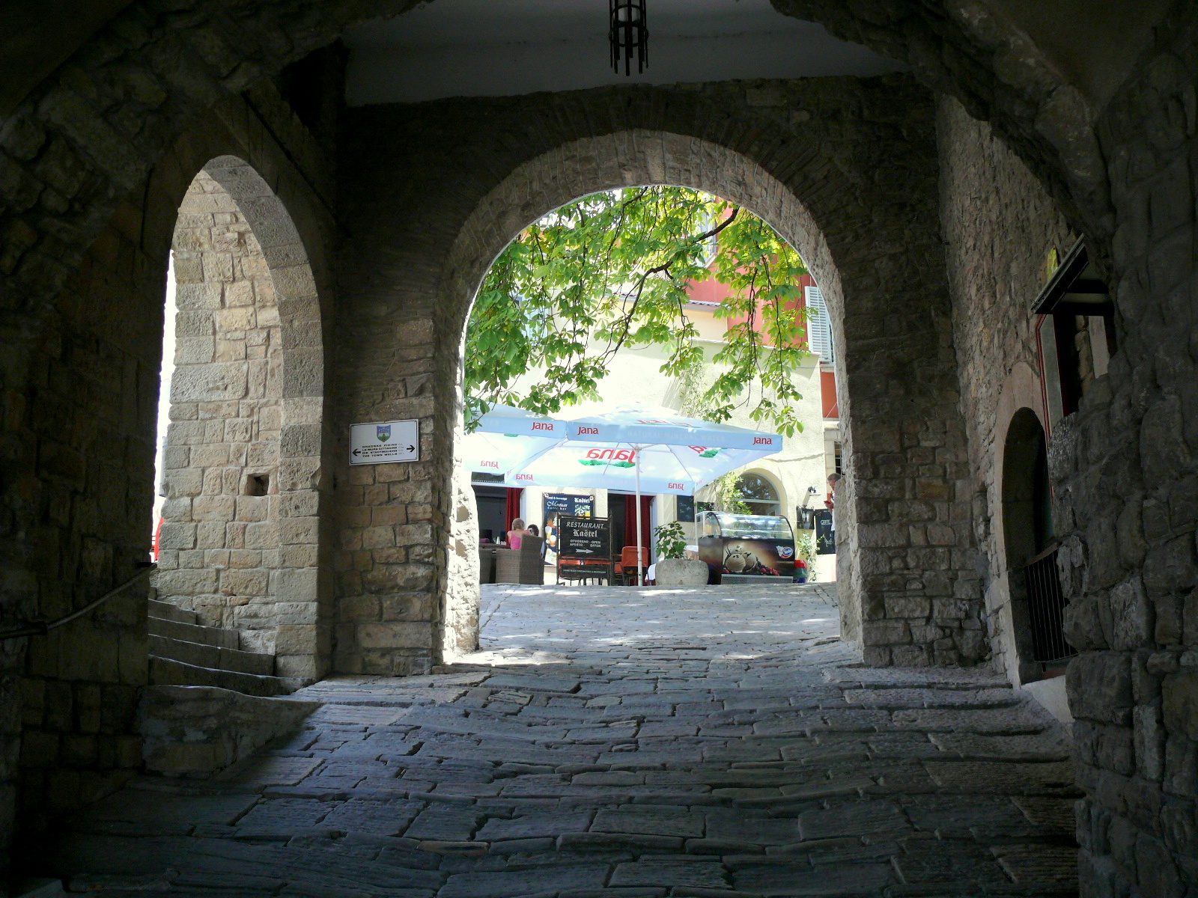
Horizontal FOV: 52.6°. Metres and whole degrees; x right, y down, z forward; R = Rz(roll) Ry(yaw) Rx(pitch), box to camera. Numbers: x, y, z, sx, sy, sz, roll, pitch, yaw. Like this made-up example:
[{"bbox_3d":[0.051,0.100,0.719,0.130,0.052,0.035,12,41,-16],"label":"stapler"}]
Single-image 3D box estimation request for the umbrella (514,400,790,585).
[{"bbox_3d":[0.675,0.805,20.695,3.650,3.260,3.650,3,-14,-18],"label":"umbrella"}]

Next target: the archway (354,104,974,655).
[{"bbox_3d":[0.535,-0.485,11.965,5.519,5.316,1.600,-2,-13,5],"label":"archway"}]

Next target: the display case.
[{"bbox_3d":[2.396,1.617,19.763,1.300,1.280,0.900,3,-14,-18],"label":"display case"}]

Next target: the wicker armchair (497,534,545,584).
[{"bbox_3d":[-1.290,1.861,19.802,0.600,0.870,0.570,-14,-18,43],"label":"wicker armchair"}]

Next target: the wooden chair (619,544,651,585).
[{"bbox_3d":[0.576,2.147,21.006,0.520,0.860,0.560,3,-14,-18],"label":"wooden chair"}]

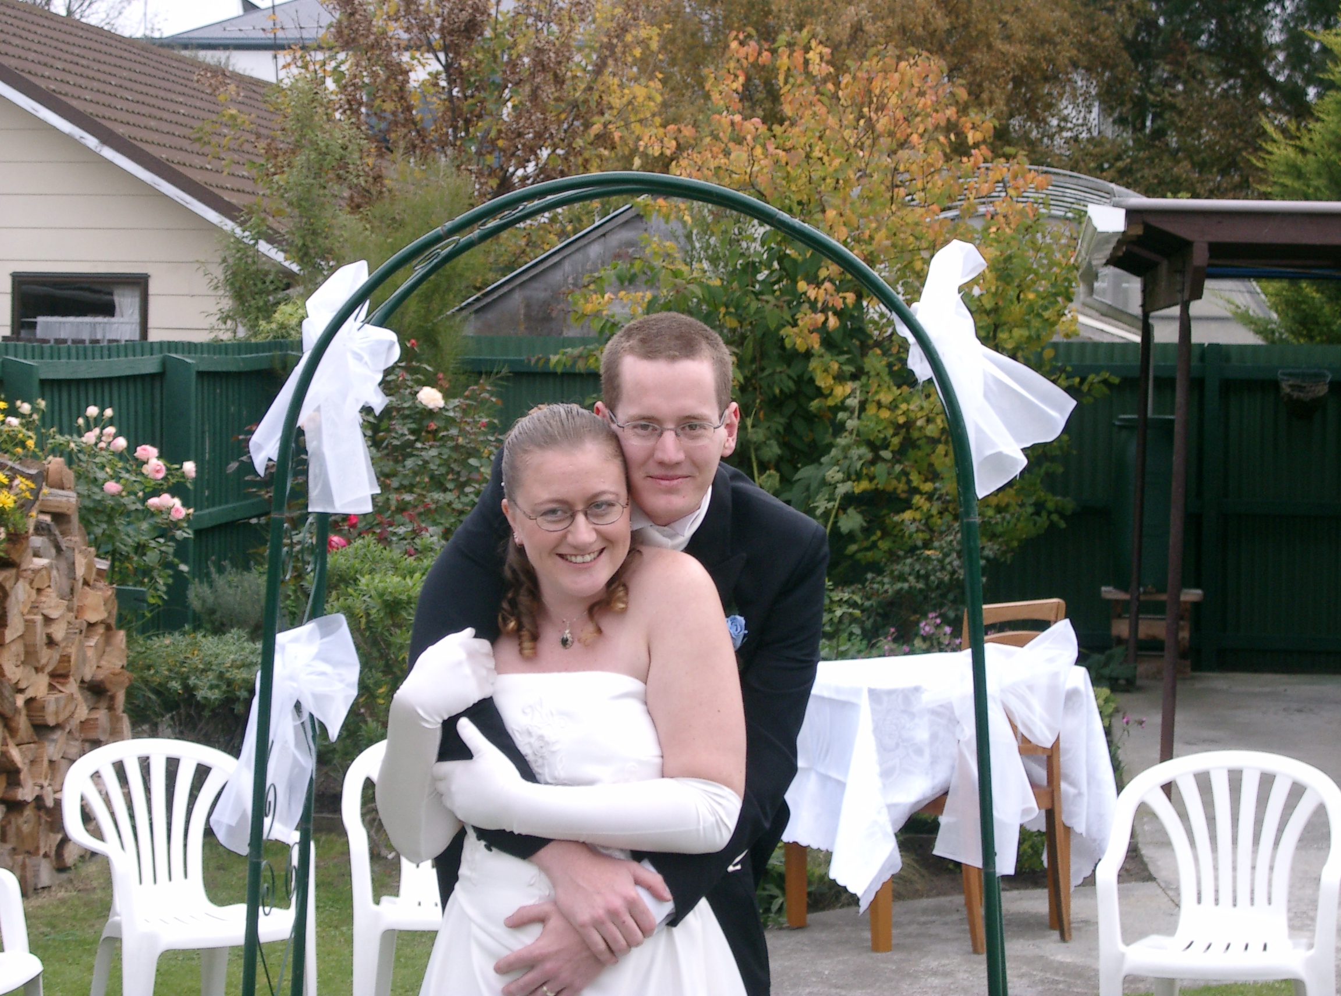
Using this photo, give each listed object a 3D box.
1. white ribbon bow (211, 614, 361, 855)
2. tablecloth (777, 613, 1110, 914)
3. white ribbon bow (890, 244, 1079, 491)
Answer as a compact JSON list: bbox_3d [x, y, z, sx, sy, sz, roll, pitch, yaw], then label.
[{"bbox_3d":[-0.570,0.350,4.970,0.225,0.360,0.220,0,2,-6],"label":"white ribbon bow"},{"bbox_3d":[0.735,0.800,9.631,0.900,0.610,0.800,-1,2,-34],"label":"tablecloth"},{"bbox_3d":[0.469,-0.191,4.970,0.260,0.375,0.220,0,2,-6],"label":"white ribbon bow"}]

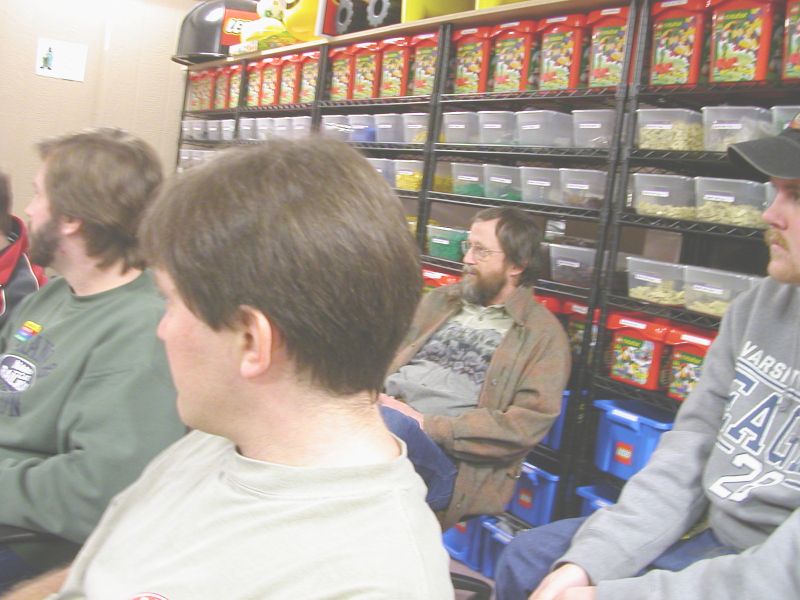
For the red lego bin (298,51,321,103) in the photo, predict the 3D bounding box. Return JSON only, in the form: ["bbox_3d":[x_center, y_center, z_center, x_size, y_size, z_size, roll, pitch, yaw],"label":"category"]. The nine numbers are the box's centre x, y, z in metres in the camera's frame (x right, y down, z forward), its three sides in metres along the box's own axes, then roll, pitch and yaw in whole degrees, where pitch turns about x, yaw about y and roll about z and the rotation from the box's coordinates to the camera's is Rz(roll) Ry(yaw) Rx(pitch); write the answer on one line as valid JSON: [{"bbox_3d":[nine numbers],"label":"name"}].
[{"bbox_3d":[-0.354,-1.053,4.130,0.190,0.228,0.185,1,9,-33],"label":"red lego bin"}]

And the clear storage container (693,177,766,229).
[{"bbox_3d":[0.960,-0.255,2.287,0.320,0.110,0.186,1,9,-34],"label":"clear storage container"}]

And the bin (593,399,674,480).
[{"bbox_3d":[0.774,0.403,2.493,0.360,0.190,0.250,1,9,-33],"label":"bin"}]

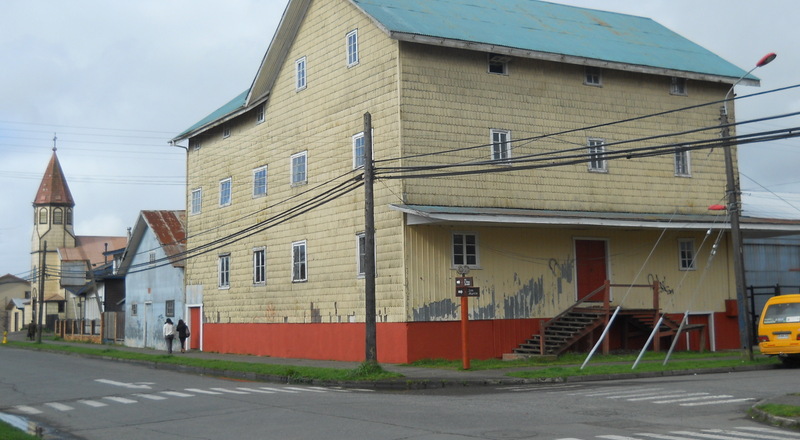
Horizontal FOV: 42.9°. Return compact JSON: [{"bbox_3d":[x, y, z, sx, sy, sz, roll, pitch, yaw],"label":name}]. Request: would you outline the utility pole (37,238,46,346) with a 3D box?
[{"bbox_3d":[-25.839,5.218,73.677,0.320,7.410,0.320,4,-6,-30],"label":"utility pole"}]

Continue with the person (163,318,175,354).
[{"bbox_3d":[-11.026,5.540,48.421,0.500,1.650,0.380,2,-6,-30],"label":"person"}]

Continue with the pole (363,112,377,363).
[{"bbox_3d":[-0.919,0.556,30.358,0.320,7.629,0.320,-1,-5,0],"label":"pole"}]

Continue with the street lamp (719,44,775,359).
[{"bbox_3d":[10.932,-0.343,30.764,0.550,9.150,2.100,2,-6,-30],"label":"street lamp"}]

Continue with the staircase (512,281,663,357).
[{"bbox_3d":[6.258,3.277,33.773,5.500,2.450,1.750,2,-6,-30],"label":"staircase"}]

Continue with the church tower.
[{"bbox_3d":[-34.337,1.161,100.812,3.700,18.700,3.700,1,-6,-27],"label":"church tower"}]

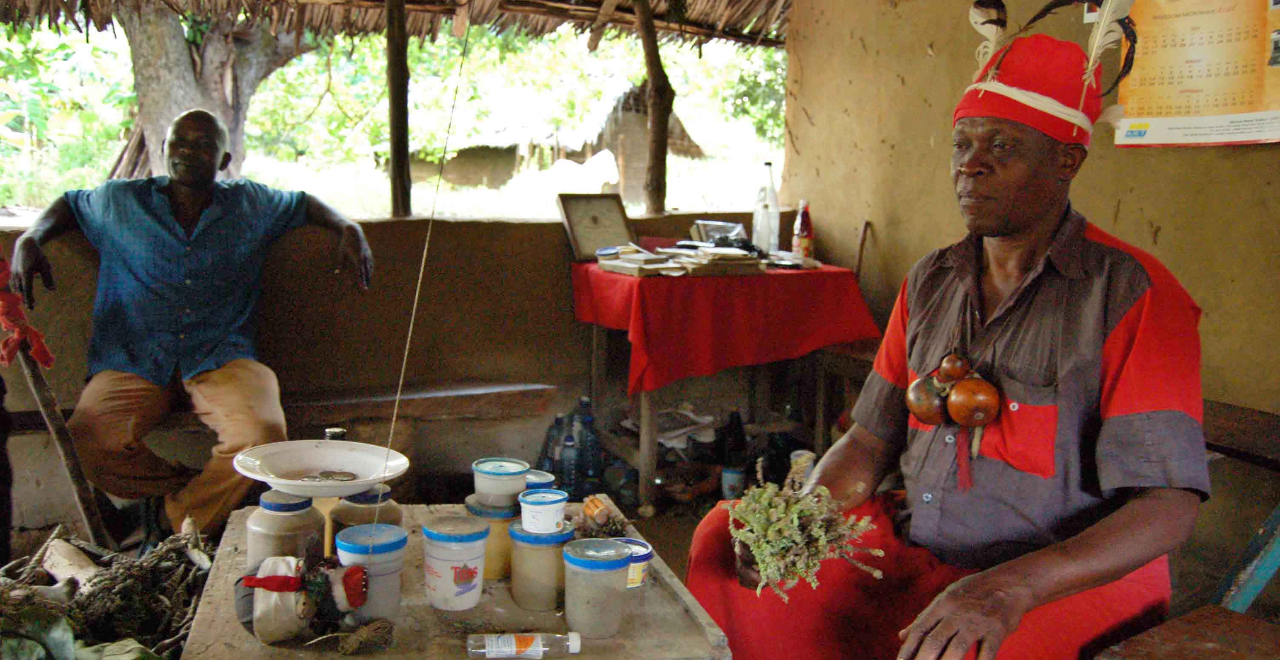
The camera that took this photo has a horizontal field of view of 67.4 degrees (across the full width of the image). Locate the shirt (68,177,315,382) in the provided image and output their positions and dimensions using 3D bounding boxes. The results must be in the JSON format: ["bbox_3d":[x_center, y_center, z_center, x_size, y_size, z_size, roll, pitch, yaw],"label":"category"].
[{"bbox_3d":[-1.330,-0.155,2.800,0.700,0.590,0.300,-3,1,-23],"label":"shirt"}]

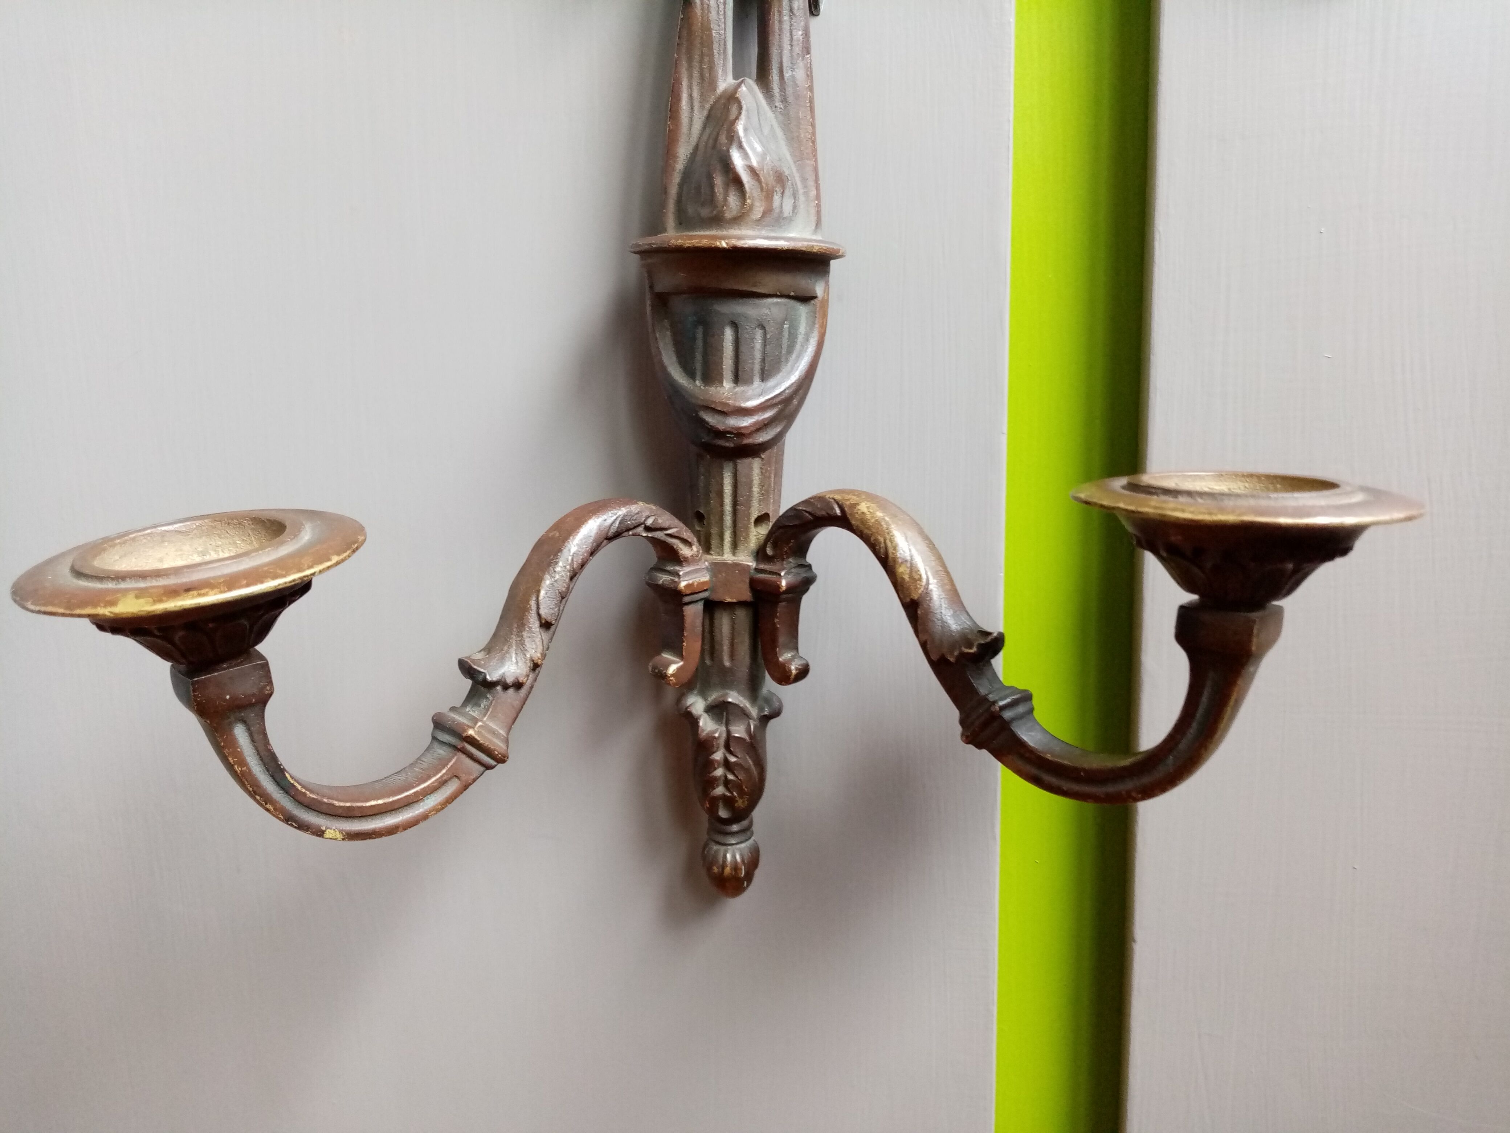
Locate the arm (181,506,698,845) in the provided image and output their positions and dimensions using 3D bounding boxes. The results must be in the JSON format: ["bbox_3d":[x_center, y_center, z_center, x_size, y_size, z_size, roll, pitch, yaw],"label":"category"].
[{"bbox_3d":[-0.064,0.022,0.269,0.131,0.068,0.019,-11,12,-39],"label":"arm"}]

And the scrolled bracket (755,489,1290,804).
[{"bbox_3d":[0.051,0.016,0.267,0.131,0.064,0.019,7,9,40],"label":"scrolled bracket"}]

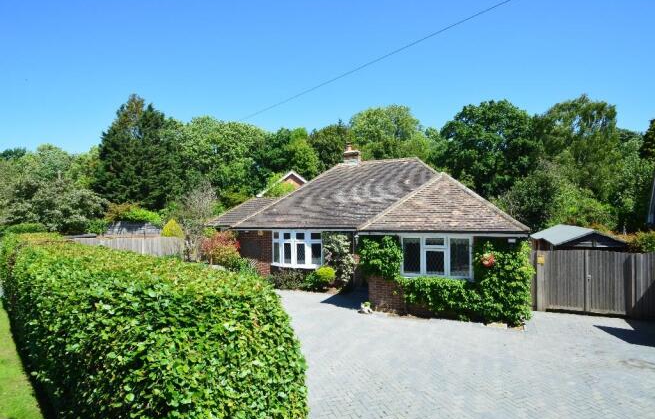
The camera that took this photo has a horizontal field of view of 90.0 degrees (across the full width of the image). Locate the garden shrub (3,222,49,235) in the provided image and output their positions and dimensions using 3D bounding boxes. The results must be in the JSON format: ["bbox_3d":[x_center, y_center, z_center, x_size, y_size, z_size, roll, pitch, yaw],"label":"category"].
[{"bbox_3d":[-21.203,1.991,22.939,3.229,2.300,2.400,0,-2,0],"label":"garden shrub"}]

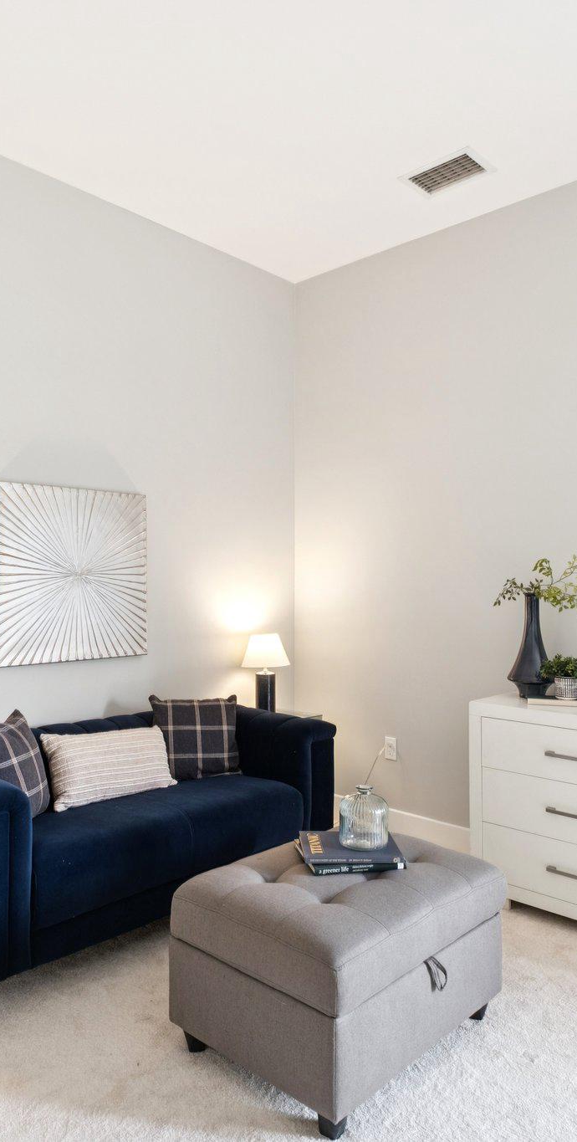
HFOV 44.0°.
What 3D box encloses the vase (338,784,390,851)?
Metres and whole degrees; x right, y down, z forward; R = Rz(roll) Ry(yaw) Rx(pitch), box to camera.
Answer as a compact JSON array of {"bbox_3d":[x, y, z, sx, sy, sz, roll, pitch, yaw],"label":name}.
[{"bbox_3d":[0.230,0.747,2.185,0.148,0.179,0.148,0,-1,0],"label":"vase"}]

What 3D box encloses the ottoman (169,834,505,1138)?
[{"bbox_3d":[0.161,1.111,2.140,0.629,0.452,0.793,-1,-1,44],"label":"ottoman"}]

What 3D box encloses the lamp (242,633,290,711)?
[{"bbox_3d":[-0.117,0.525,3.671,0.246,0.422,0.246,0,-1,0],"label":"lamp"}]

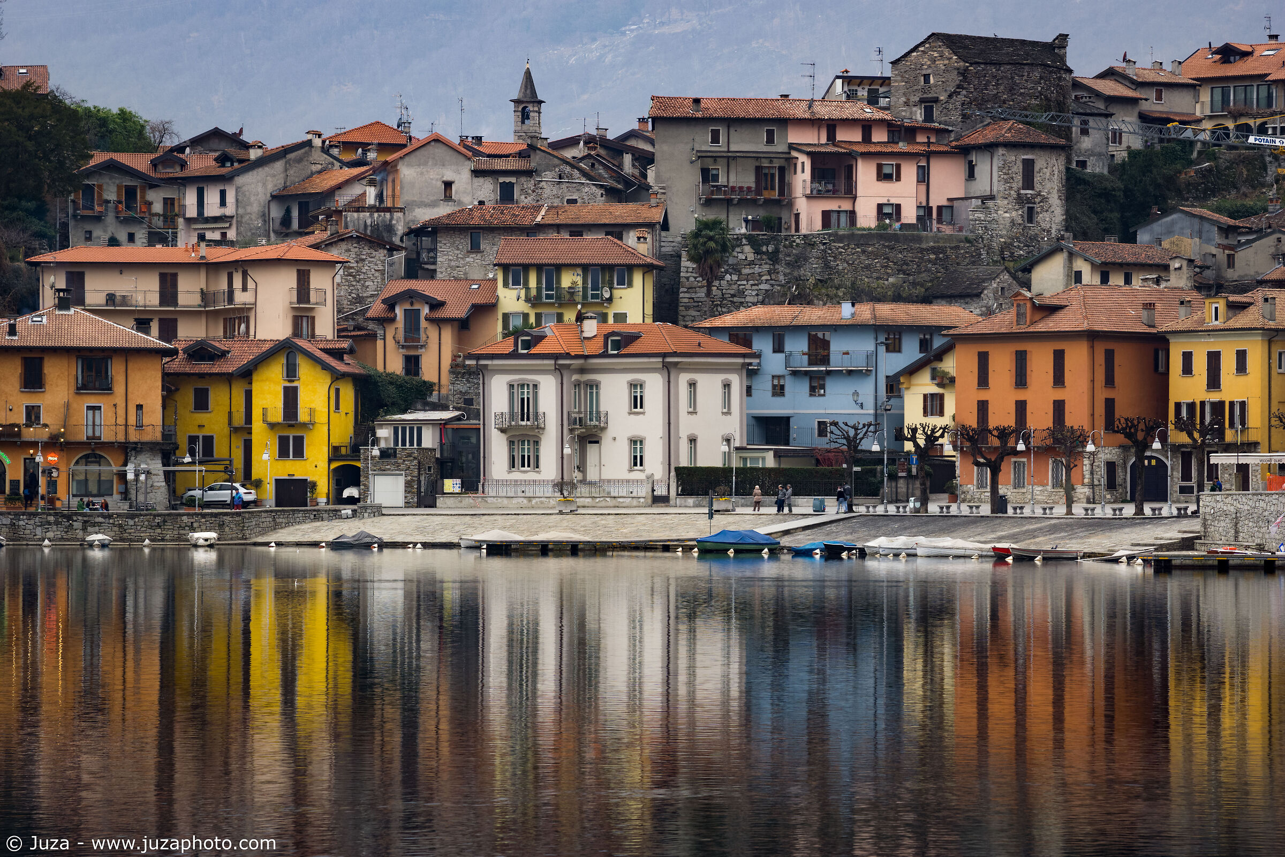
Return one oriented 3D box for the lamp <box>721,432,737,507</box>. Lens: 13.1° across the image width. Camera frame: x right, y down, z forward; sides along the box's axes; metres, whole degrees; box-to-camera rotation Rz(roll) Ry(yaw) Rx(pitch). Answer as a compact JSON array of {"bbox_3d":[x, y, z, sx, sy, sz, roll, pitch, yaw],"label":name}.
[{"bbox_3d":[5.346,2.609,345.000,1.050,4.950,0.470,0,0,-28],"label":"lamp"}]

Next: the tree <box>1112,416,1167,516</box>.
[{"bbox_3d":[28.378,2.122,320.000,3.100,5.700,3.000,0,0,0],"label":"tree"}]

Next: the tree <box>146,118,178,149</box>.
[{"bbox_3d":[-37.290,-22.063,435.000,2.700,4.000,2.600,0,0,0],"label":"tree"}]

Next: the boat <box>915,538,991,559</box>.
[{"bbox_3d":[17.383,6.704,313.000,4.500,1.100,1.650,0,0,22],"label":"boat"}]

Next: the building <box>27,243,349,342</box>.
[{"bbox_3d":[-31.489,-8.484,388.000,22.300,8.500,12.500,0,0,-15],"label":"building"}]

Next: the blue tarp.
[{"bbox_3d":[5.612,6.384,328.000,4.950,1.000,1.800,0,0,-26],"label":"blue tarp"}]

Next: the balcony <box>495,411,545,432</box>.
[{"bbox_3d":[-7.912,-0.422,362.000,3.150,1.280,1.100,0,0,28],"label":"balcony"}]

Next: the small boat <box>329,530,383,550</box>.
[{"bbox_3d":[-17.820,6.912,349.000,3.900,1.200,1.600,0,0,-41],"label":"small boat"}]

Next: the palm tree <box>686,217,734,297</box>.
[{"bbox_3d":[4.692,-11.752,388.000,3.200,5.900,3.200,0,0,0],"label":"palm tree"}]

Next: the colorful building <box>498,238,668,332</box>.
[{"bbox_3d":[-4.563,-9.232,383.000,11.000,7.700,7.300,0,0,8],"label":"colorful building"}]

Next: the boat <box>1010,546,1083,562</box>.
[{"bbox_3d":[21.030,6.552,292.000,3.950,0.700,1.400,0,-1,-20],"label":"boat"}]

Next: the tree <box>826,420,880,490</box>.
[{"bbox_3d":[12.528,2.238,333.000,3.300,5.500,3.200,0,0,0],"label":"tree"}]

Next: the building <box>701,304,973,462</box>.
[{"bbox_3d":[12.965,-3.016,374.000,19.600,10.600,10.000,0,0,6],"label":"building"}]

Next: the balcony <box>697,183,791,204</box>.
[{"bbox_3d":[7.400,-17.251,411.000,6.800,1.500,1.250,0,-1,-14],"label":"balcony"}]

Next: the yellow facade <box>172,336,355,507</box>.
[{"bbox_3d":[-25.023,-0.497,370.000,11.800,11.100,9.300,0,0,13],"label":"yellow facade"}]

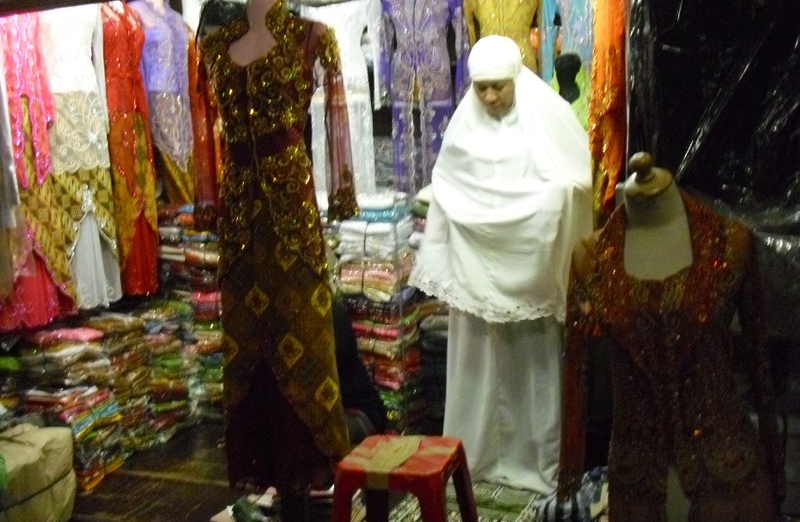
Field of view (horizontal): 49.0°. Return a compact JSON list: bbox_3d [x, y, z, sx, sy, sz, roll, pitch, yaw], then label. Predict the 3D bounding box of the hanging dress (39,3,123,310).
[{"bbox_3d":[-1.383,-0.461,3.800,0.350,1.310,0.280,-4,6,-32],"label":"hanging dress"}]

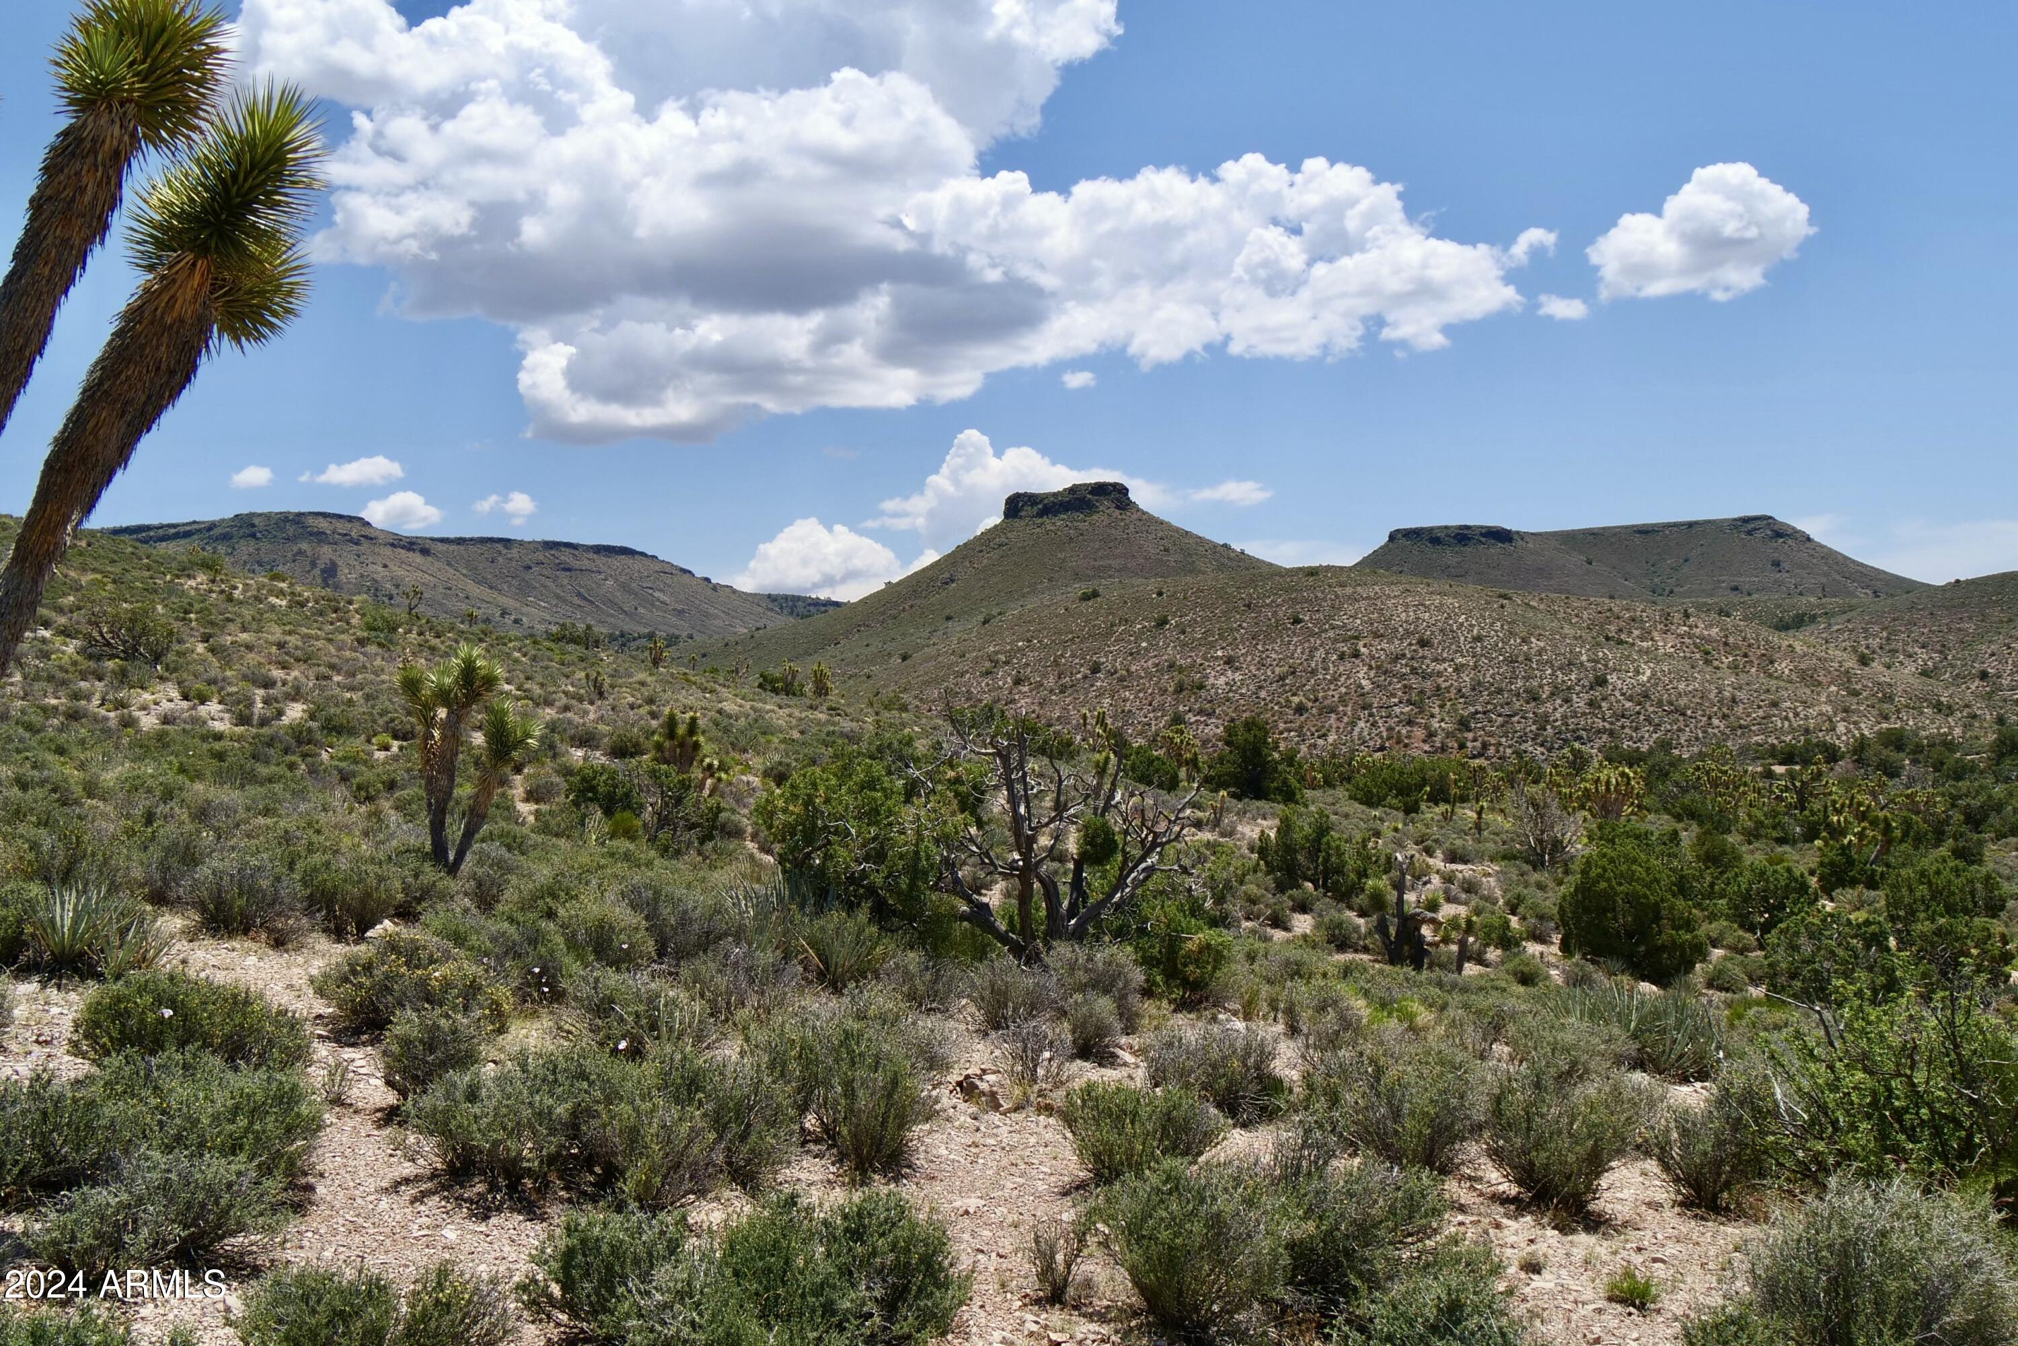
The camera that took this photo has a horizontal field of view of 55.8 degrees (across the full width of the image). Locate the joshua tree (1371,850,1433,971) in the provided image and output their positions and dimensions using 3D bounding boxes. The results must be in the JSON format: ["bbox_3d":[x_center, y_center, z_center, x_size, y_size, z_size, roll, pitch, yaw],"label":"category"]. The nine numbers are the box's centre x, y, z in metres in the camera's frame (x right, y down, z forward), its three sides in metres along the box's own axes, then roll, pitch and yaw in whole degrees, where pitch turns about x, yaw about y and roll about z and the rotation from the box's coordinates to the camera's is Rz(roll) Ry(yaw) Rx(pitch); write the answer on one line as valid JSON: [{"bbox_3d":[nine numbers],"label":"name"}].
[{"bbox_3d":[4.025,2.437,19.500,0.613,1.190,0.500,0,0,0],"label":"joshua tree"}]

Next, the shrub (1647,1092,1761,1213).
[{"bbox_3d":[2.627,1.811,7.200,0.435,0.439,0.413,0,0,0],"label":"shrub"}]

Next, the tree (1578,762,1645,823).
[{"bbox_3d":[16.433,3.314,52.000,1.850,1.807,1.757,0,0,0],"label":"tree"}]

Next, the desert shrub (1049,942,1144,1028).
[{"bbox_3d":[0.579,2.060,12.600,0.625,0.574,0.594,0,0,0],"label":"desert shrub"}]

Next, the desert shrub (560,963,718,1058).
[{"bbox_3d":[-2.002,1.824,10.300,0.827,0.496,0.700,0,0,0],"label":"desert shrub"}]

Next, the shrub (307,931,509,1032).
[{"bbox_3d":[-2.826,1.460,9.000,0.938,0.492,0.780,0,0,0],"label":"shrub"}]

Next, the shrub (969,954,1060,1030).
[{"bbox_3d":[0.036,2.090,12.500,0.600,0.482,0.570,0,0,0],"label":"shrub"}]

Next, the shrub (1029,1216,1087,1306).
[{"bbox_3d":[0.133,1.603,5.200,0.159,0.245,0.150,0,0,0],"label":"shrub"}]

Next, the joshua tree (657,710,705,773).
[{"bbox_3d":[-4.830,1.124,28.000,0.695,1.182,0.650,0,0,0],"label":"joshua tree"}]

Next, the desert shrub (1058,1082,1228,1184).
[{"bbox_3d":[0.475,1.628,6.750,0.597,0.356,0.500,0,0,0],"label":"desert shrub"}]

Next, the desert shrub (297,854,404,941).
[{"bbox_3d":[-4.145,1.415,12.000,0.675,0.546,0.620,0,0,0],"label":"desert shrub"}]

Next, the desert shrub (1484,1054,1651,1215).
[{"bbox_3d":[2.199,1.812,7.500,0.658,0.633,0.625,0,0,0],"label":"desert shrub"}]

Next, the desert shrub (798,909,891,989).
[{"bbox_3d":[-0.955,1.593,11.000,0.537,0.473,0.520,0,0,0],"label":"desert shrub"}]

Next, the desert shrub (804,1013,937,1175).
[{"bbox_3d":[-0.491,1.506,6.750,0.463,0.564,0.460,0,0,0],"label":"desert shrub"}]

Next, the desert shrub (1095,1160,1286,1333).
[{"bbox_3d":[0.547,1.727,5.750,0.576,0.508,0.547,0,0,0],"label":"desert shrub"}]

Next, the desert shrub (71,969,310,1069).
[{"bbox_3d":[-4.212,1.780,9.800,1.232,0.496,0.950,0,0,0],"label":"desert shrub"}]

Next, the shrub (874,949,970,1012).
[{"bbox_3d":[-0.591,2.098,13.000,0.635,0.430,0.603,0,0,0],"label":"shrub"}]

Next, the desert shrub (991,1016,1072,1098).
[{"bbox_3d":[0.115,1.991,9.900,0.418,0.410,0.397,0,0,0],"label":"desert shrub"}]

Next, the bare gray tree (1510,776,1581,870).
[{"bbox_3d":[11.532,3.224,41.000,1.520,2.050,1.450,0,1,0],"label":"bare gray tree"}]

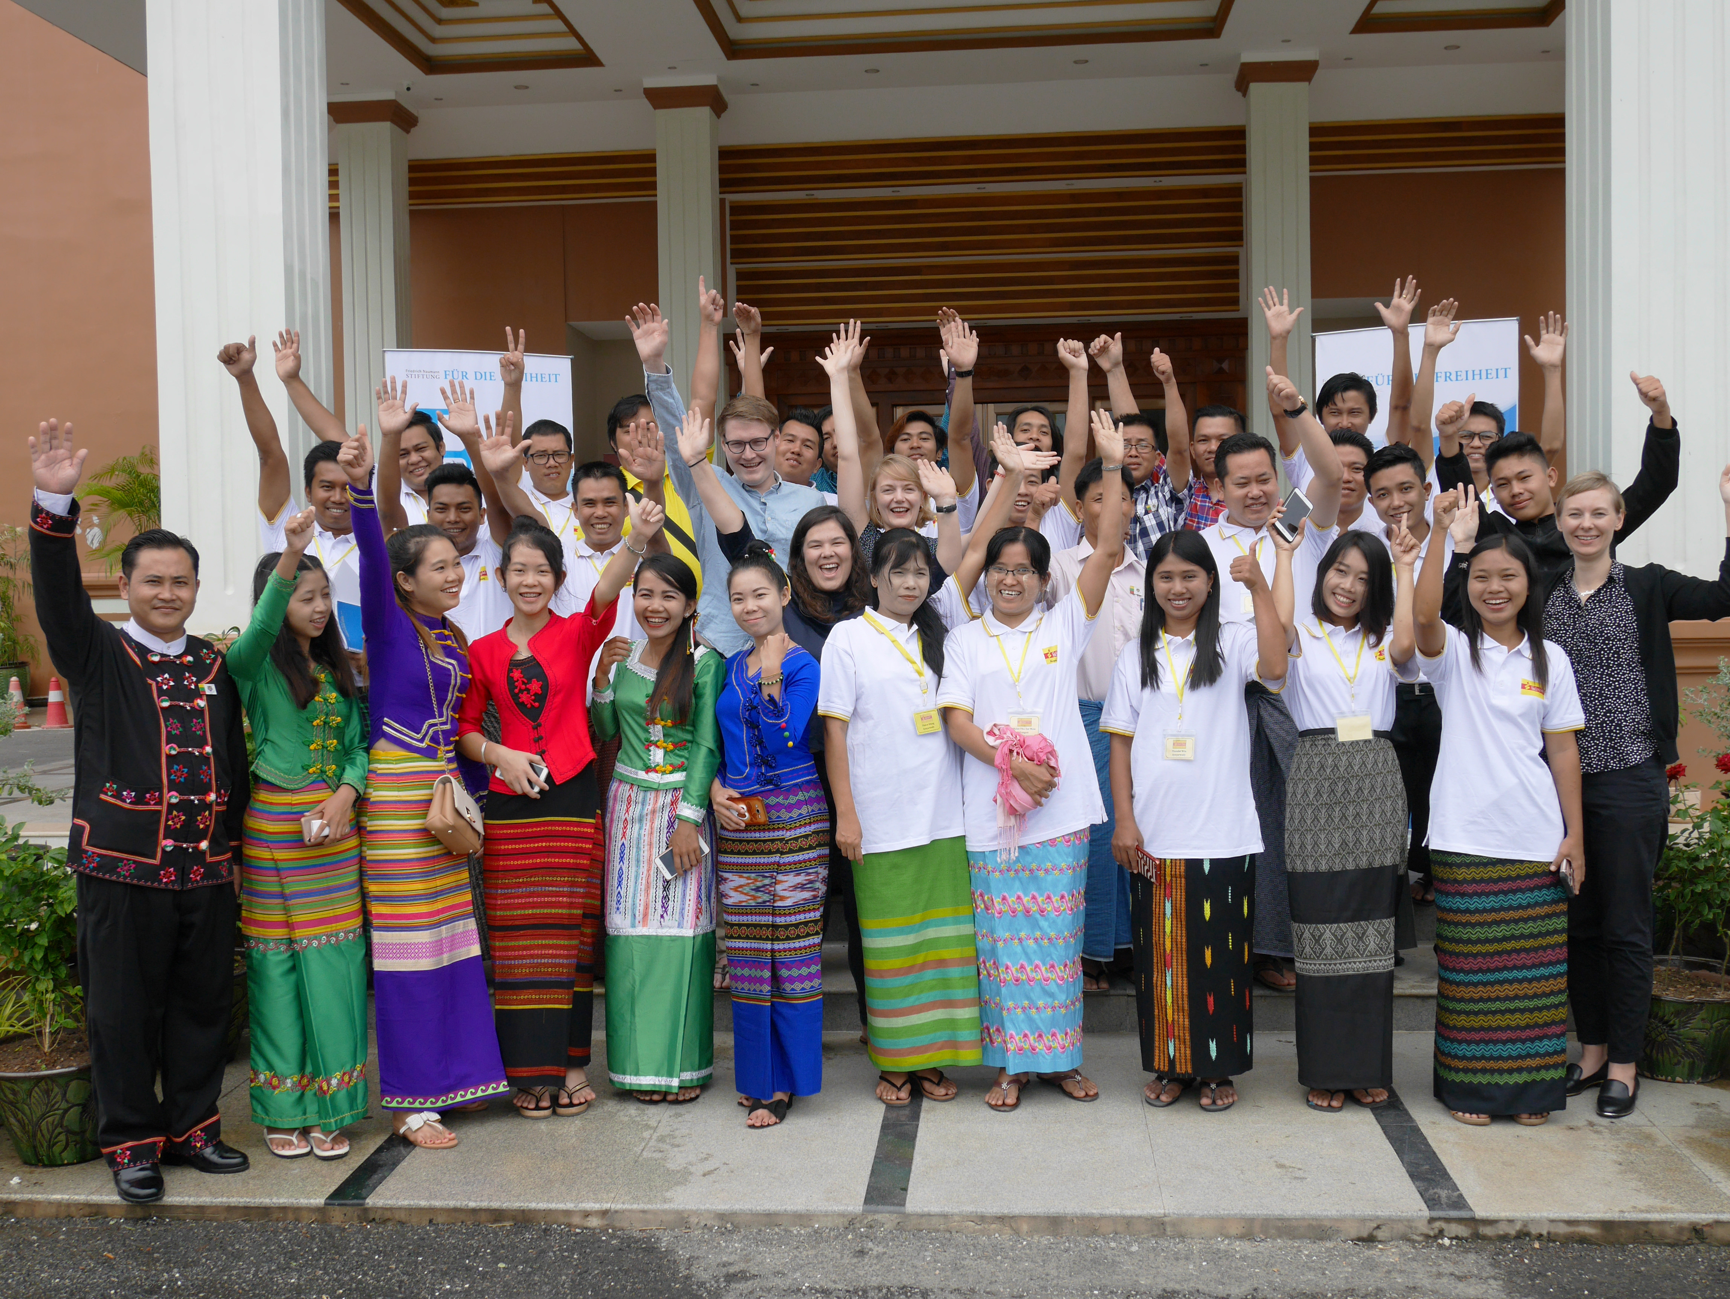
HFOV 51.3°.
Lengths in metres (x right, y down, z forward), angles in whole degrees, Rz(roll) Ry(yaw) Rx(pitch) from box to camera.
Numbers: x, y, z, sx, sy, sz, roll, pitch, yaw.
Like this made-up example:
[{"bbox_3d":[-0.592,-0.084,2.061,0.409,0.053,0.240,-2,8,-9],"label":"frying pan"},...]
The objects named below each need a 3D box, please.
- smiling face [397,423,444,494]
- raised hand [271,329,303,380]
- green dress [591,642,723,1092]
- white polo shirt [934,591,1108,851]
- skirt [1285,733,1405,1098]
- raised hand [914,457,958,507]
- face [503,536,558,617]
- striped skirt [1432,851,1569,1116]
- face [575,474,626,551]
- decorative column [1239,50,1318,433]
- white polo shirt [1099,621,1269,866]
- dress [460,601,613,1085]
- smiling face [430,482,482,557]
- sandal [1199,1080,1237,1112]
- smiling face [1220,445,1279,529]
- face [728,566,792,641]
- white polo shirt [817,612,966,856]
[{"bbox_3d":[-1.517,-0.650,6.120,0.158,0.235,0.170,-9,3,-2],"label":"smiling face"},{"bbox_3d":[-2.016,-1.026,6.280,0.113,0.183,0.070,-1,2,-14],"label":"raised hand"},{"bbox_3d":[-0.593,0.618,5.127,0.368,1.263,0.310,-1,2,-5],"label":"green dress"},{"bbox_3d":[0.433,0.196,5.019,0.465,0.736,0.280,-1,2,3],"label":"white polo shirt"},{"bbox_3d":[1.333,0.728,4.985,0.328,0.978,0.280,-1,2,10],"label":"skirt"},{"bbox_3d":[0.221,-0.508,5.500,0.092,0.155,0.065,-23,3,15],"label":"raised hand"},{"bbox_3d":[-0.915,-0.198,4.933,0.151,0.224,0.160,-1,2,-9],"label":"face"},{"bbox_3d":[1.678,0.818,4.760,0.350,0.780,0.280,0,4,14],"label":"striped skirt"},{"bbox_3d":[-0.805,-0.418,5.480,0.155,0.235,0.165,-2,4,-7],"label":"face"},{"bbox_3d":[3.615,-2.617,15.673,0.660,4.950,0.660,-1,4,5],"label":"decorative column"},{"bbox_3d":[0.876,0.249,4.910,0.460,0.650,0.270,0,3,16],"label":"white polo shirt"},{"bbox_3d":[-0.898,0.515,4.930,0.430,1.340,0.300,-2,4,-7],"label":"dress"},{"bbox_3d":[-1.236,-0.391,5.430,0.155,0.205,0.150,-1,3,-9],"label":"smiling face"},{"bbox_3d":[0.951,1.193,4.880,0.095,0.060,0.245,0,4,10],"label":"sandal"},{"bbox_3d":[1.158,-0.488,5.420,0.168,0.235,0.165,-8,3,-1],"label":"smiling face"},{"bbox_3d":[-0.282,-0.126,4.850,0.155,0.200,0.150,0,3,16],"label":"face"},{"bbox_3d":[0.085,0.234,5.020,0.440,0.660,0.270,-2,3,-25],"label":"white polo shirt"}]

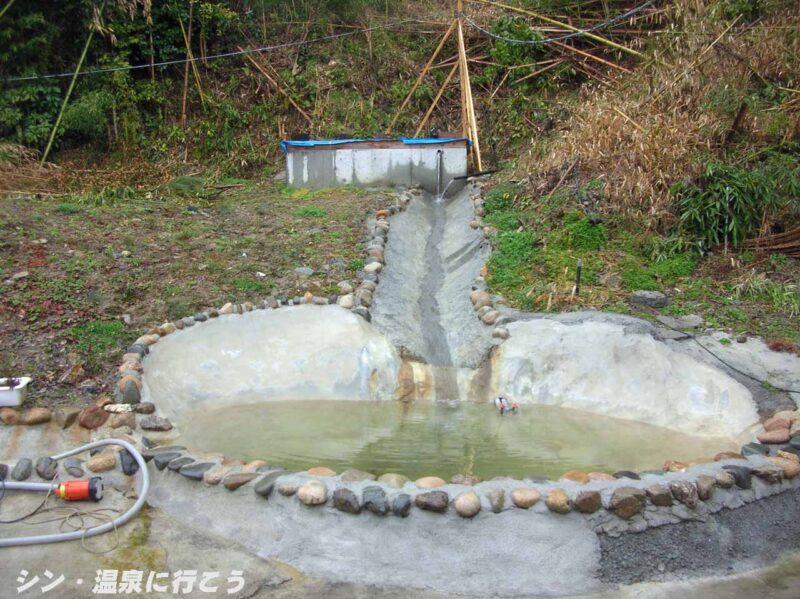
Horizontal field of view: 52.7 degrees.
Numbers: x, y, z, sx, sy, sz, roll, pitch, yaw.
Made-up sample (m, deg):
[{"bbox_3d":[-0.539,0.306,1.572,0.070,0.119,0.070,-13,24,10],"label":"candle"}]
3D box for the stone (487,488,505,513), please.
[{"bbox_3d":[0.462,0.963,3.874,0.085,0.110,0.110,-1,6,-6],"label":"stone"}]

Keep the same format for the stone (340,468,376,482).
[{"bbox_3d":[-0.208,0.881,4.049,0.175,0.080,0.120,0,5,0],"label":"stone"}]

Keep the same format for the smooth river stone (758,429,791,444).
[{"bbox_3d":[2.235,0.817,4.824,0.170,0.075,0.120,0,5,0],"label":"smooth river stone"}]

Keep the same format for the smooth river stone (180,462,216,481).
[{"bbox_3d":[-1.264,1.082,5.071,0.150,0.100,0.240,4,7,41],"label":"smooth river stone"}]

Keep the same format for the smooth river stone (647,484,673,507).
[{"bbox_3d":[1.266,0.956,3.944,0.125,0.100,0.120,-2,6,-17],"label":"smooth river stone"}]

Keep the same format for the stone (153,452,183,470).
[{"bbox_3d":[-1.295,0.902,4.504,0.125,0.095,0.185,5,7,40],"label":"stone"}]

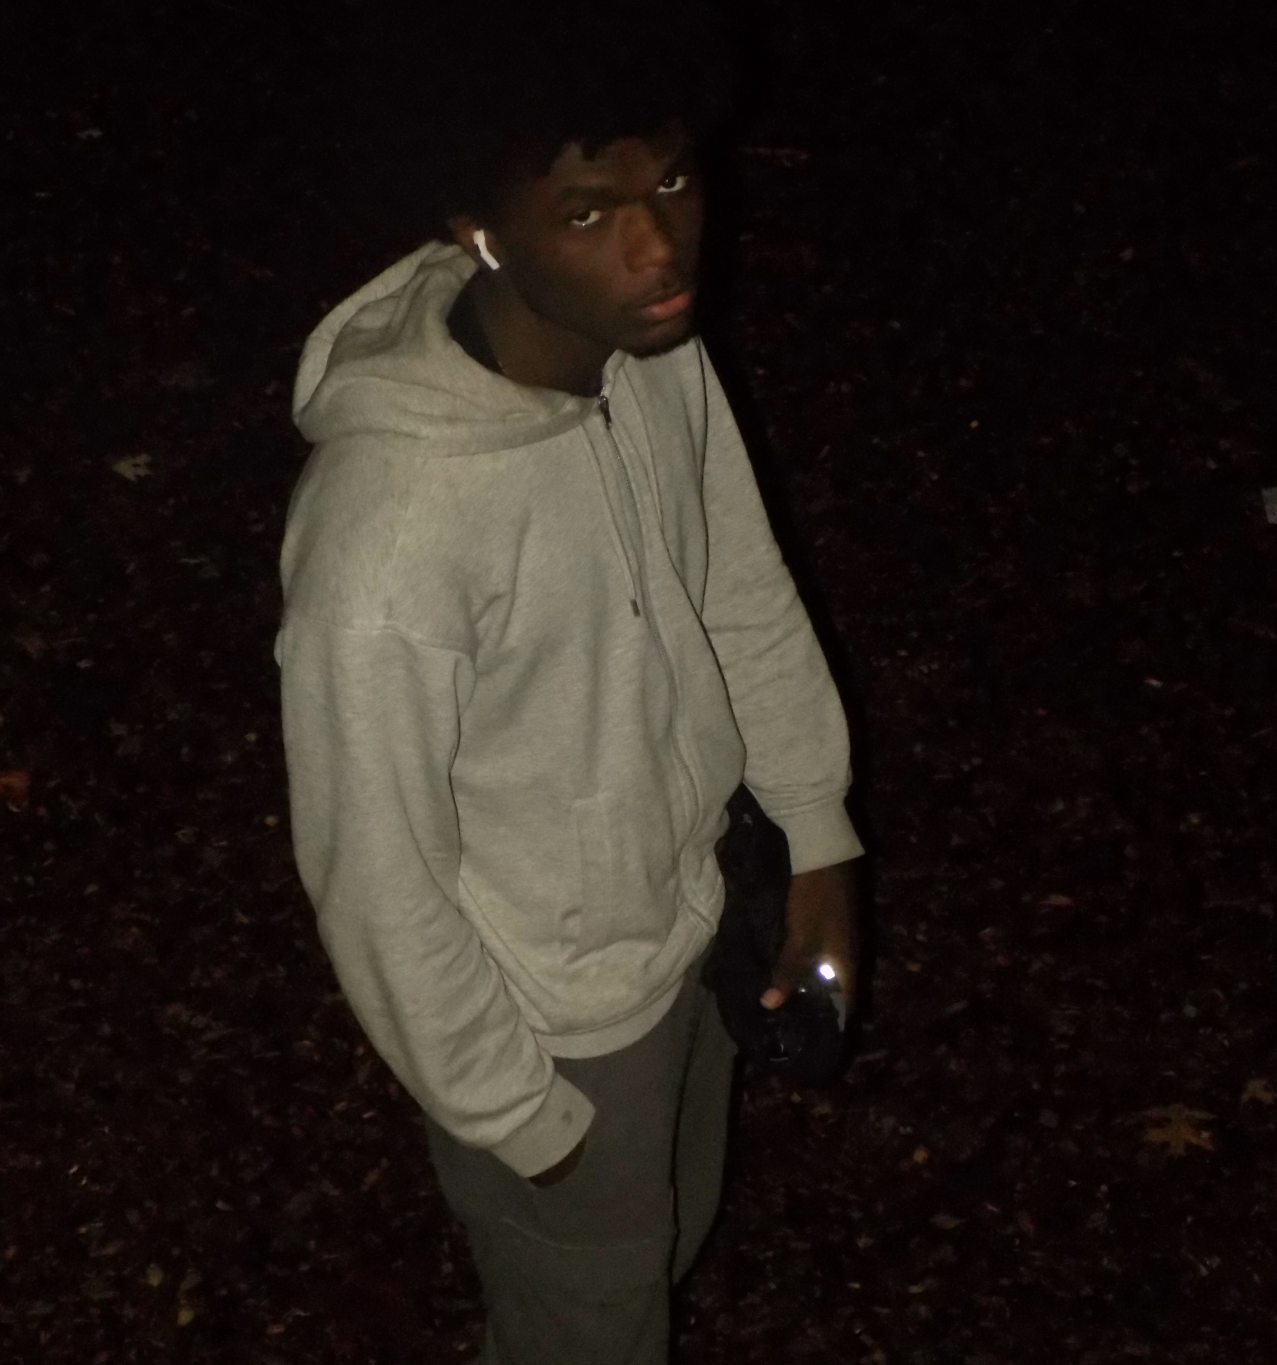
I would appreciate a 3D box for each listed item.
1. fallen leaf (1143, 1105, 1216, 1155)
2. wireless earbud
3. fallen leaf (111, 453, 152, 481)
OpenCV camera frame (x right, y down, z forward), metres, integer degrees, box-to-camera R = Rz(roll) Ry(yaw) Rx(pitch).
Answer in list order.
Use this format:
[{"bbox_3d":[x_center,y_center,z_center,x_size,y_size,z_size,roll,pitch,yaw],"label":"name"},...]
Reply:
[{"bbox_3d":[0.567,0.470,4.445,0.077,0.012,0.066,0,46,0],"label":"fallen leaf"},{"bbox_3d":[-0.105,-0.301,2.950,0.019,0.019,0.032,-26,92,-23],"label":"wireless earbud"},{"bbox_3d":[-0.617,-0.263,5.152,0.051,0.010,0.047,0,46,0],"label":"fallen leaf"}]

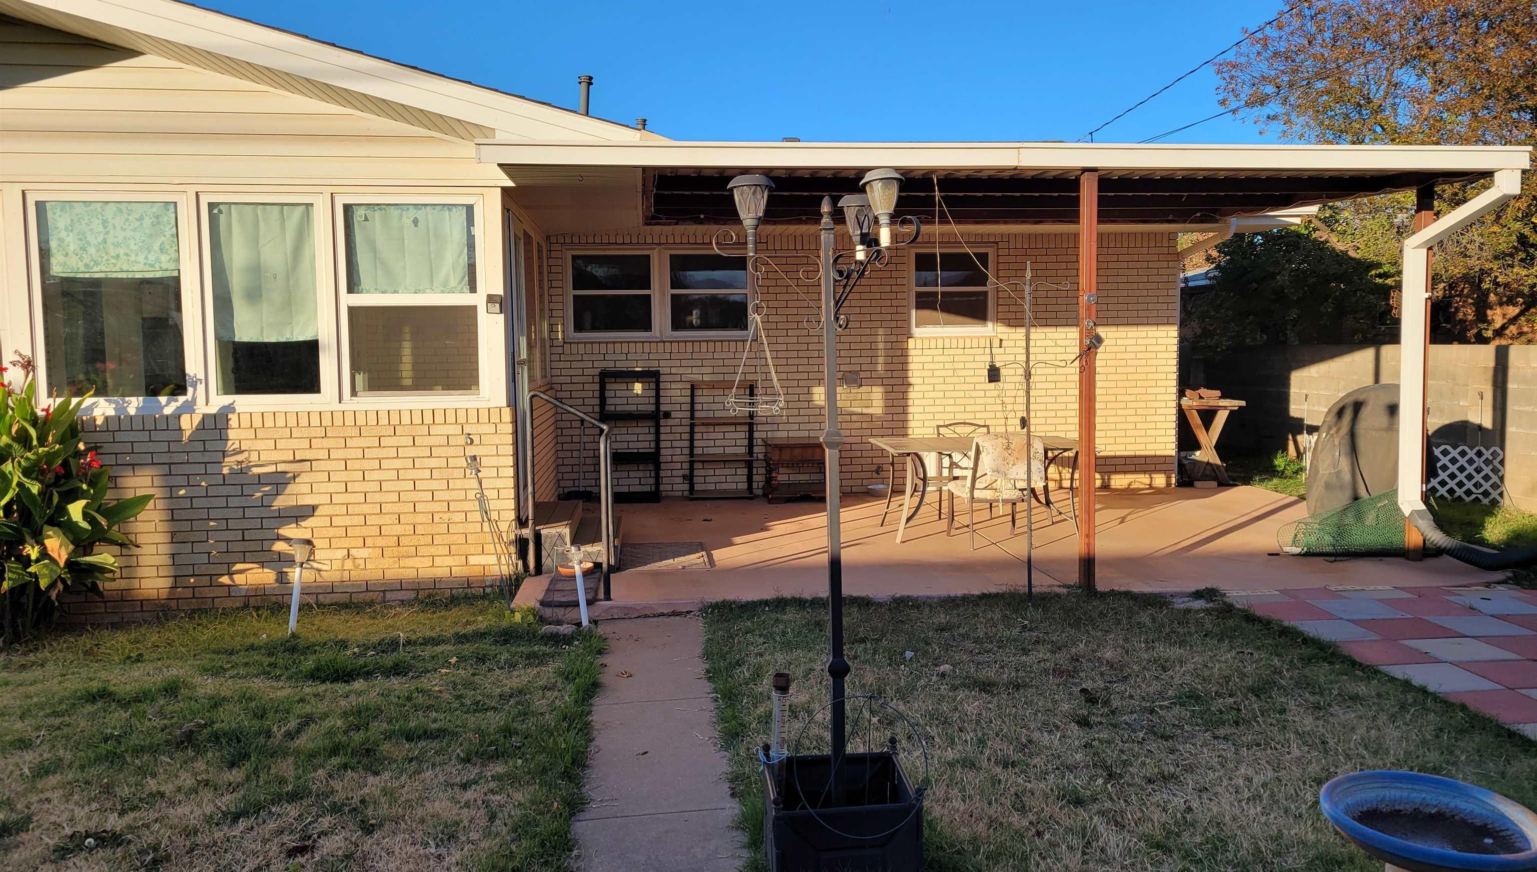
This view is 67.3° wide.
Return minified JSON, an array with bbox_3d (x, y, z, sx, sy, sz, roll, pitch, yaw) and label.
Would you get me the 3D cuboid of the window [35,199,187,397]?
[{"bbox_3d":[-3.941,-0.825,6.921,0.844,1.176,0.080,-1,4,-8],"label":"window"}]

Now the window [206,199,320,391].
[{"bbox_3d":[-3.073,-0.839,7.039,0.639,1.167,0.080,-1,4,-8],"label":"window"}]

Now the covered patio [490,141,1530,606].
[{"bbox_3d":[1.285,-0.505,8.854,6.057,2.690,4.500,-1,4,-5],"label":"covered patio"}]

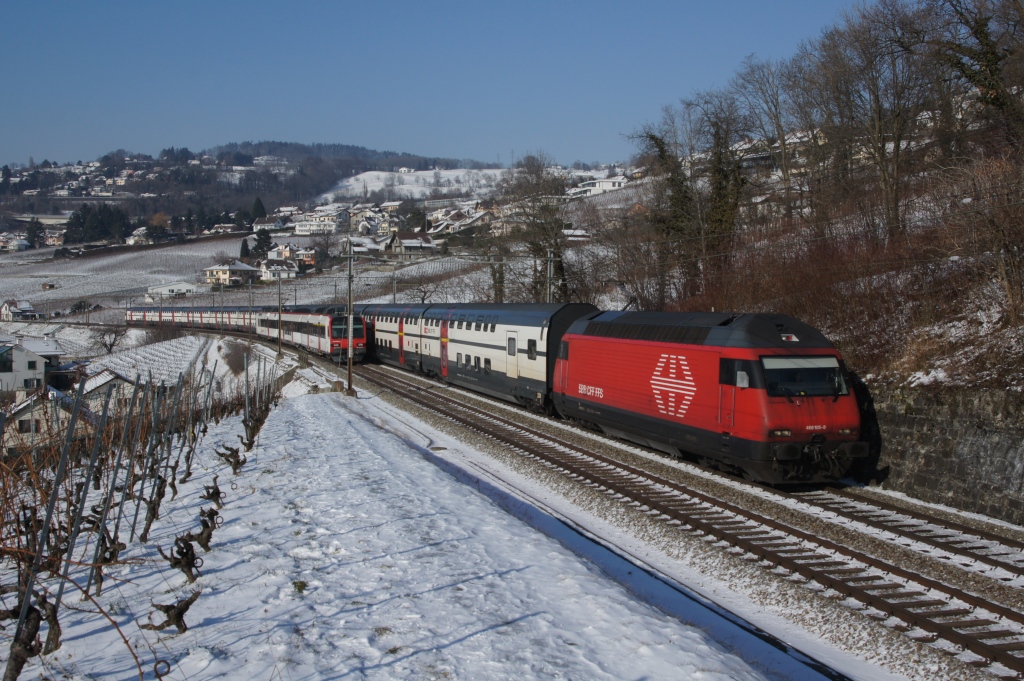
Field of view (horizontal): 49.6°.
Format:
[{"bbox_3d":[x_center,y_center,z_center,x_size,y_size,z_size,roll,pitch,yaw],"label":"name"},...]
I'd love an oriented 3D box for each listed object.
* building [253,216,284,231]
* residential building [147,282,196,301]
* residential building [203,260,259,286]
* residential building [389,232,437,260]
[{"bbox_3d":[-131.536,-62.873,600.000,15.200,7.300,9.300,1,2,30],"label":"building"},{"bbox_3d":[-110.132,-16.276,360.000,14.300,5.300,9.500,0,2,-10],"label":"residential building"},{"bbox_3d":[-101.172,-24.155,400.000,13.600,8.900,14.000,1,3,34],"label":"residential building"},{"bbox_3d":[-40.277,-38.147,450.000,16.000,10.600,10.500,-2,3,-37],"label":"residential building"}]

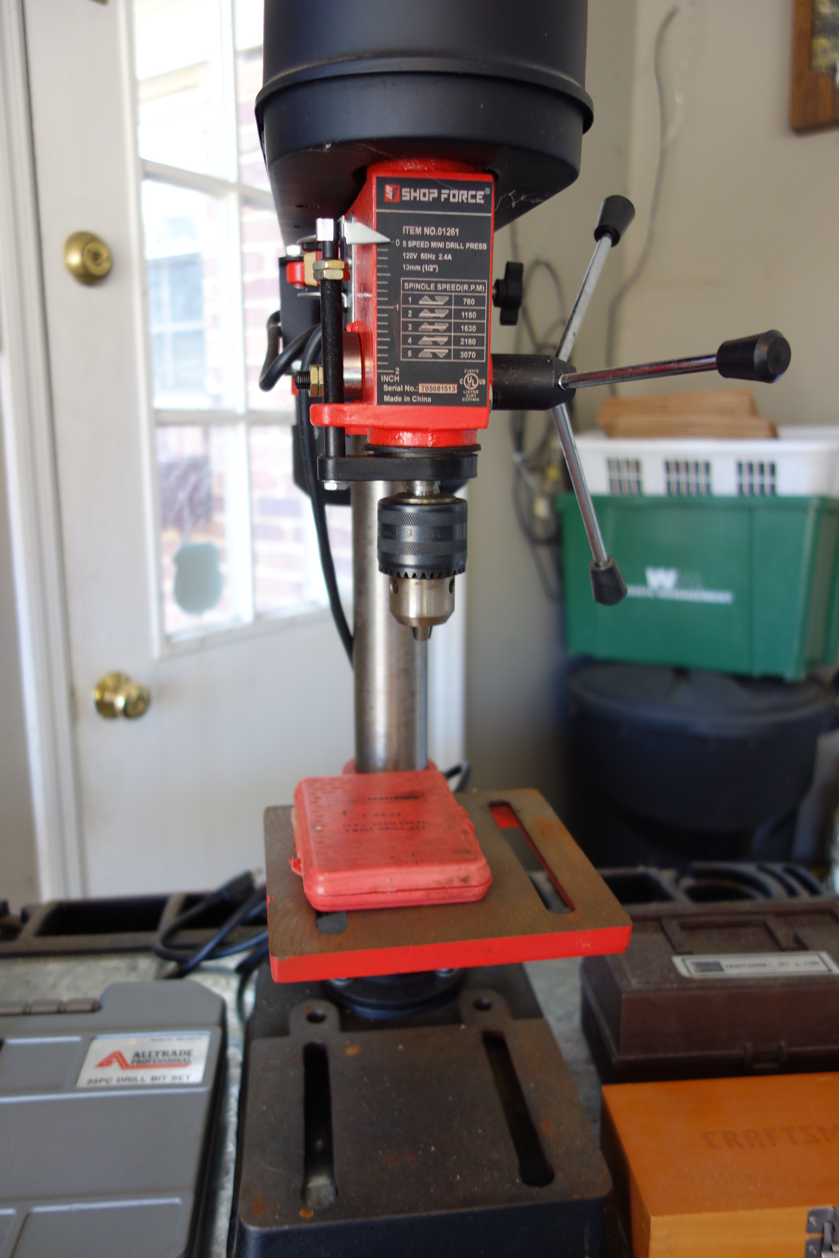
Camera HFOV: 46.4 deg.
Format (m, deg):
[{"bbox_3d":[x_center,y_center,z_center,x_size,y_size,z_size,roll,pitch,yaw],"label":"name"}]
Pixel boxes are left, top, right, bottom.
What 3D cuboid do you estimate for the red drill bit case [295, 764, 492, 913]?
[{"bbox_3d":[-0.018,0.105,0.504,0.092,0.020,0.119,-2,14,-9],"label":"red drill bit case"}]

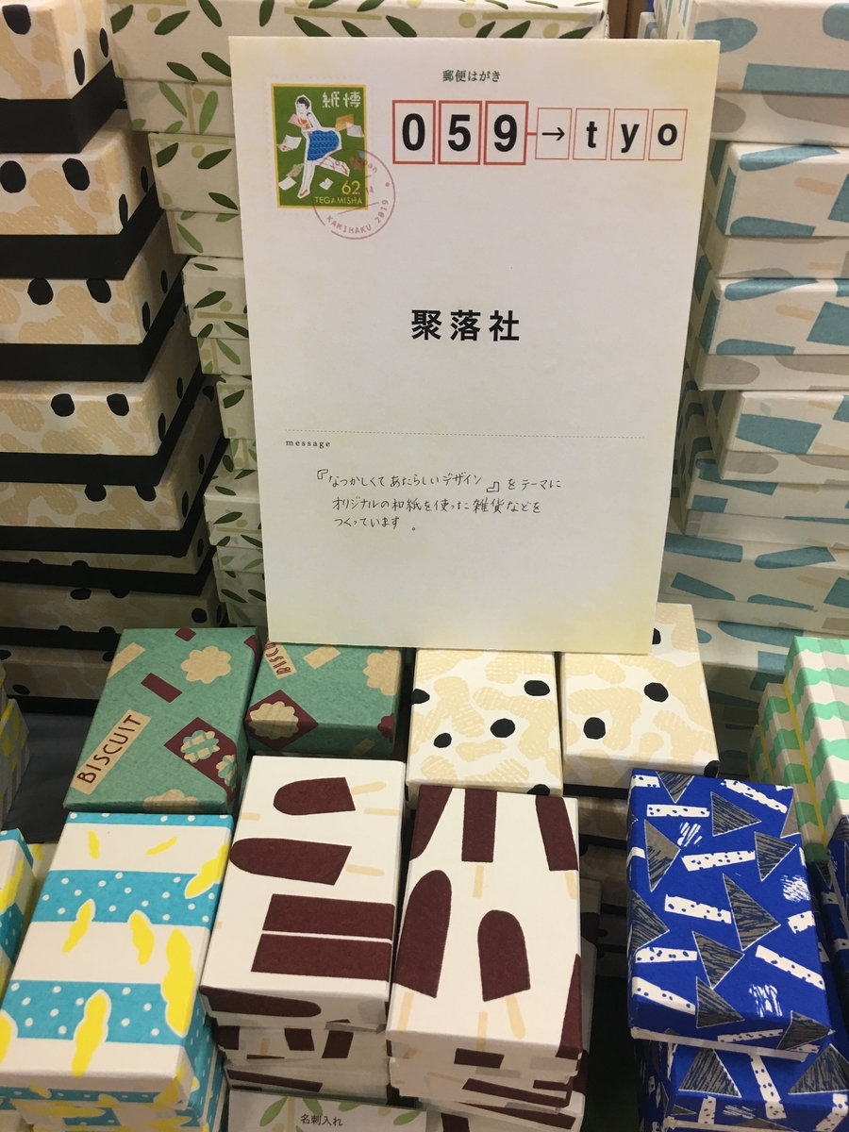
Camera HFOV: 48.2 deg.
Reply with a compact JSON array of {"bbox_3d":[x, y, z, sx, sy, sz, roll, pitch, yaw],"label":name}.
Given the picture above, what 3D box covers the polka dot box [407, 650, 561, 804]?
[{"bbox_3d":[0.029,0.071,0.455,0.067,0.029,0.101,2,42,3],"label":"polka dot box"}]

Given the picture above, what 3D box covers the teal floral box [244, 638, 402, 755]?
[{"bbox_3d":[-0.044,0.049,0.480,0.067,0.029,0.101,2,42,3],"label":"teal floral box"}]

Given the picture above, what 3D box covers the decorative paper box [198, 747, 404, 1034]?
[{"bbox_3d":[-0.044,0.128,0.384,0.067,0.029,0.101,2,43,2],"label":"decorative paper box"}]

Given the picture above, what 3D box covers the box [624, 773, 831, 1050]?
[{"bbox_3d":[0.117,0.135,0.381,0.067,0.029,0.101,5,43,7],"label":"box"}]

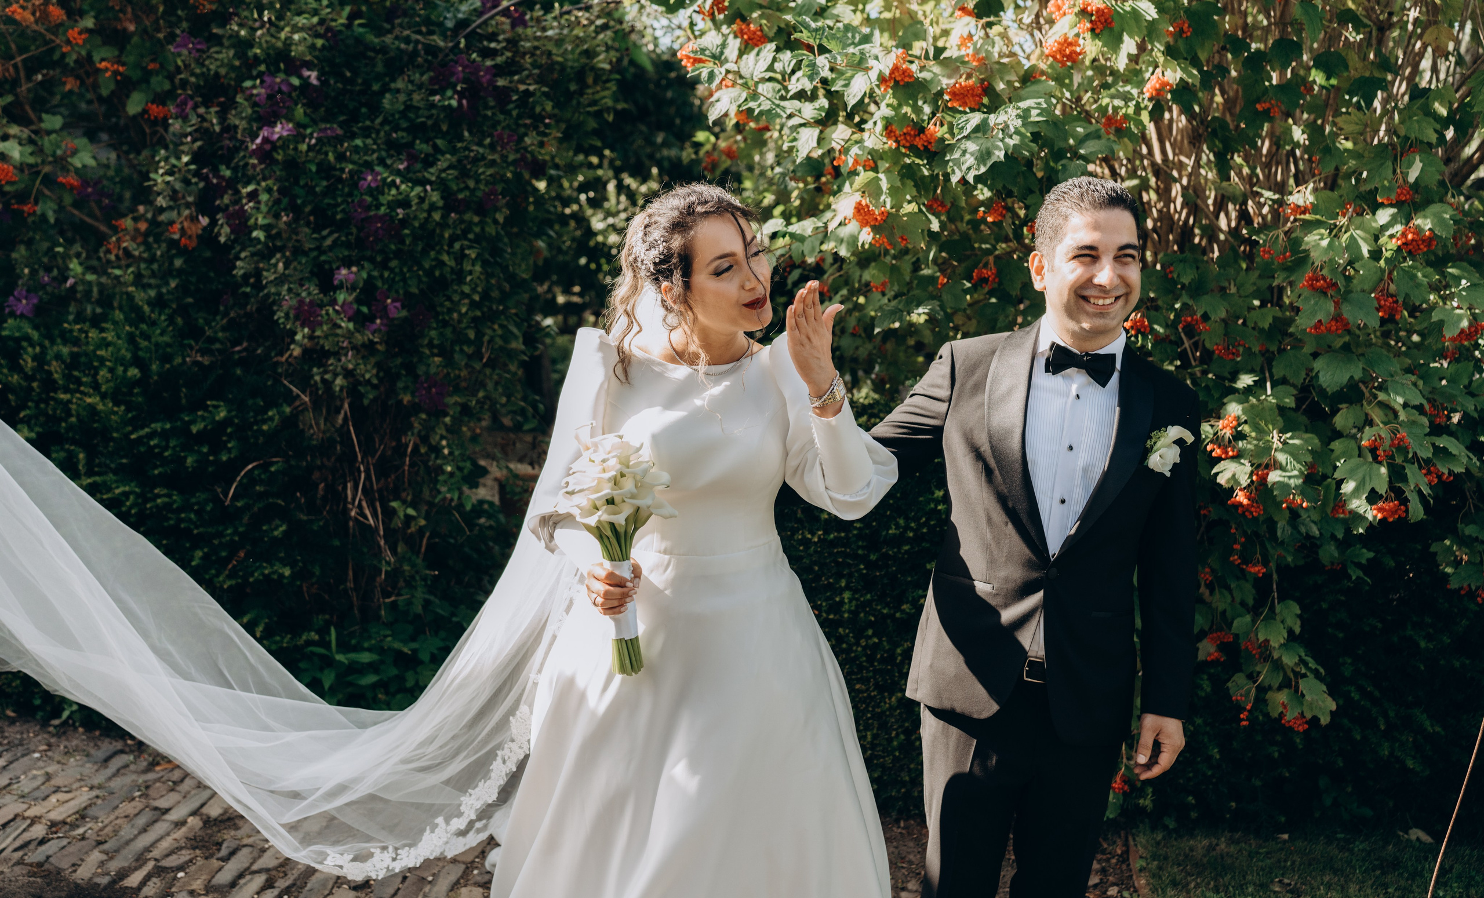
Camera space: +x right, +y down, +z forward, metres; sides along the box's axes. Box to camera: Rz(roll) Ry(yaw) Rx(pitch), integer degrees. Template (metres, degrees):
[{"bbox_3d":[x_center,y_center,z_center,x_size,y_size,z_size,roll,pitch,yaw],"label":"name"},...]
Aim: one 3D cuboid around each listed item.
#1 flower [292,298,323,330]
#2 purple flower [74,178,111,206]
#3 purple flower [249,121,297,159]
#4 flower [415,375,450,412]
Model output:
[{"bbox_3d":[-1.384,-0.431,4.600,0.096,0.103,0.050,0,6,-5],"label":"flower"},{"bbox_3d":[-2.227,-0.885,4.950,0.131,0.096,0.060,0,6,-5],"label":"purple flower"},{"bbox_3d":[-1.495,-0.985,4.600,0.155,0.118,0.080,0,6,-5],"label":"purple flower"},{"bbox_3d":[-0.974,-0.175,4.550,0.110,0.113,0.055,0,6,-5],"label":"flower"}]

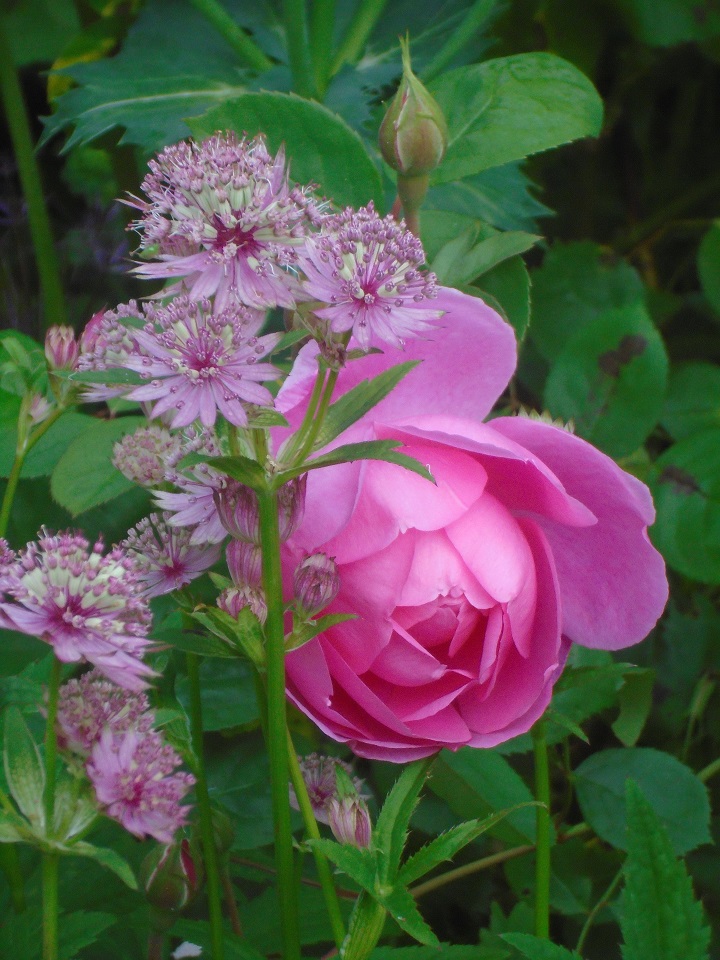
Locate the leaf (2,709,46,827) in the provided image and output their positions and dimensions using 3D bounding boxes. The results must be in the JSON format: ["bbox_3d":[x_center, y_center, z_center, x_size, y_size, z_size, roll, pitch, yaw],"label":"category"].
[{"bbox_3d":[-0.071,0.061,0.765,0.009,0.025,0.010,-4,14,-15],"label":"leaf"}]

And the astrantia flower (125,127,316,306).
[{"bbox_3d":[-0.029,-0.054,0.760,0.041,0.032,0.030,0,14,0],"label":"astrantia flower"}]

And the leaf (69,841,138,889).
[{"bbox_3d":[-0.060,0.090,0.845,0.020,0.006,0.009,29,24,14],"label":"leaf"}]

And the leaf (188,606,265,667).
[{"bbox_3d":[-0.029,0.034,0.780,0.017,0.013,0.011,0,17,0],"label":"leaf"}]

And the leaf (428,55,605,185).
[{"bbox_3d":[0.035,-0.082,0.820,0.042,0.028,0.016,0,14,0],"label":"leaf"}]

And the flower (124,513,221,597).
[{"bbox_3d":[-0.041,0.016,0.795,0.021,0.015,0.020,6,58,18],"label":"flower"}]

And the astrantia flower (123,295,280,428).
[{"bbox_3d":[-0.034,-0.025,0.770,0.034,0.020,0.033,-1,56,-2],"label":"astrantia flower"}]

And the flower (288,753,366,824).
[{"bbox_3d":[-0.007,0.070,0.820,0.019,0.014,0.016,0,14,0],"label":"flower"}]

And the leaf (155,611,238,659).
[{"bbox_3d":[-0.035,0.033,0.775,0.019,0.009,0.012,0,14,0],"label":"leaf"}]

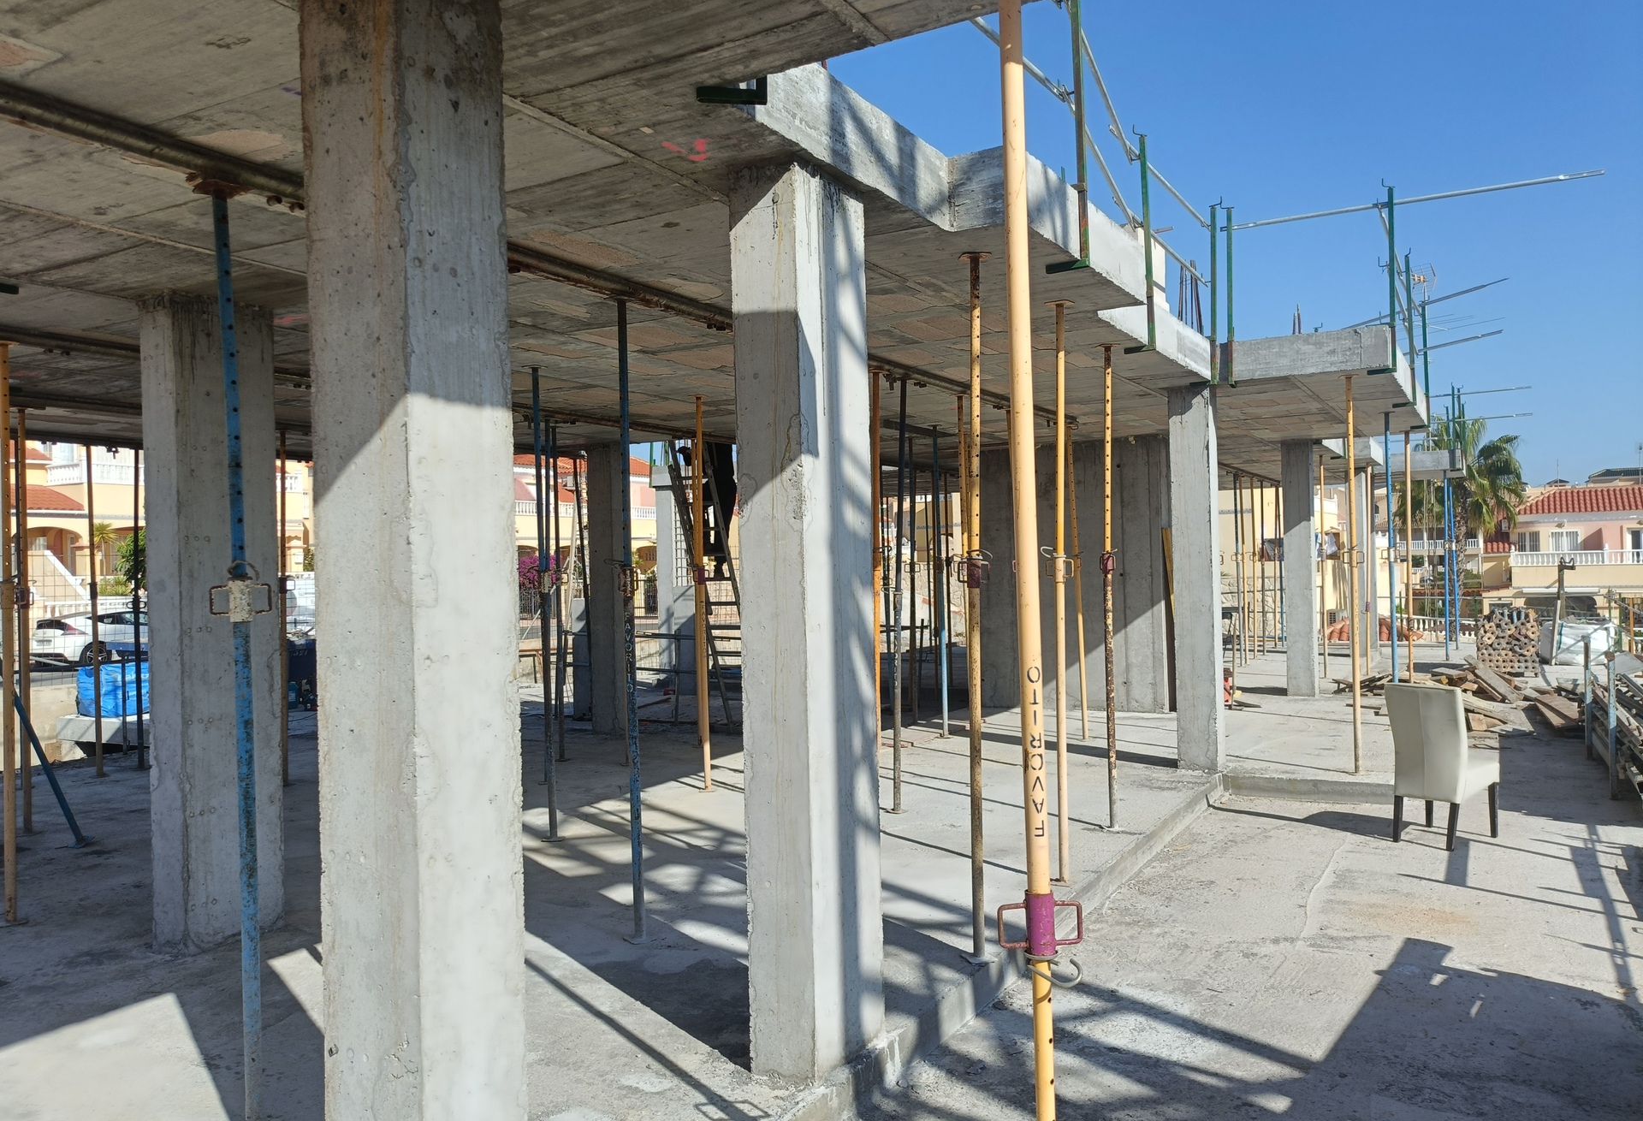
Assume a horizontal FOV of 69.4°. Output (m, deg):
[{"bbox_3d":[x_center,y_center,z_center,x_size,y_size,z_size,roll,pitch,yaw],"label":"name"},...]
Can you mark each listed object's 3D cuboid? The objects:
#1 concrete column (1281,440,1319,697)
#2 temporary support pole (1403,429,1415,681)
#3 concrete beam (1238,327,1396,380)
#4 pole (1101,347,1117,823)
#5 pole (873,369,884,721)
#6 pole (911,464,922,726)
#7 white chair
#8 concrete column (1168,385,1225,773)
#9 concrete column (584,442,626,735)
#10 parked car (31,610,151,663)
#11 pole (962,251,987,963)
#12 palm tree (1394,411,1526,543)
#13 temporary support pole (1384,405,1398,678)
[{"bbox_3d":[5.505,0.102,13.639,0.295,2.895,0.298,-2,0,30],"label":"concrete column"},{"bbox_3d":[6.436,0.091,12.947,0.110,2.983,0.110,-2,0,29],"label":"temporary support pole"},{"bbox_3d":[3.526,-1.469,8.548,1.086,0.295,0.300,-2,0,30],"label":"concrete beam"},{"bbox_3d":[1.741,0.163,7.153,0.060,2.896,0.060,0,1,30],"label":"pole"},{"bbox_3d":[0.361,0.239,7.357,0.060,2.811,0.060,-1,0,30],"label":"pole"},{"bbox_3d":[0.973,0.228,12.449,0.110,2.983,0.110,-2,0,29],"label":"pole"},{"bbox_3d":[3.798,1.235,7.292,0.580,0.969,0.450,-1,0,-40],"label":"white chair"},{"bbox_3d":[2.884,0.144,9.106,0.292,2.895,0.283,-2,0,30],"label":"concrete column"},{"bbox_3d":[-2.150,0.277,12.064,0.298,2.895,0.251,-2,0,30],"label":"concrete column"},{"bbox_3d":[-17.934,1.969,30.998,1.800,1.500,4.350,-2,0,29],"label":"parked car"},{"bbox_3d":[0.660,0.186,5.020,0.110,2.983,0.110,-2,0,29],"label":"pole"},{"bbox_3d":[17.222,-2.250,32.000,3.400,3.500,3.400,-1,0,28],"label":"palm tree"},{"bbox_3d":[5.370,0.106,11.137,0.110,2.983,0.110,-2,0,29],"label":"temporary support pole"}]

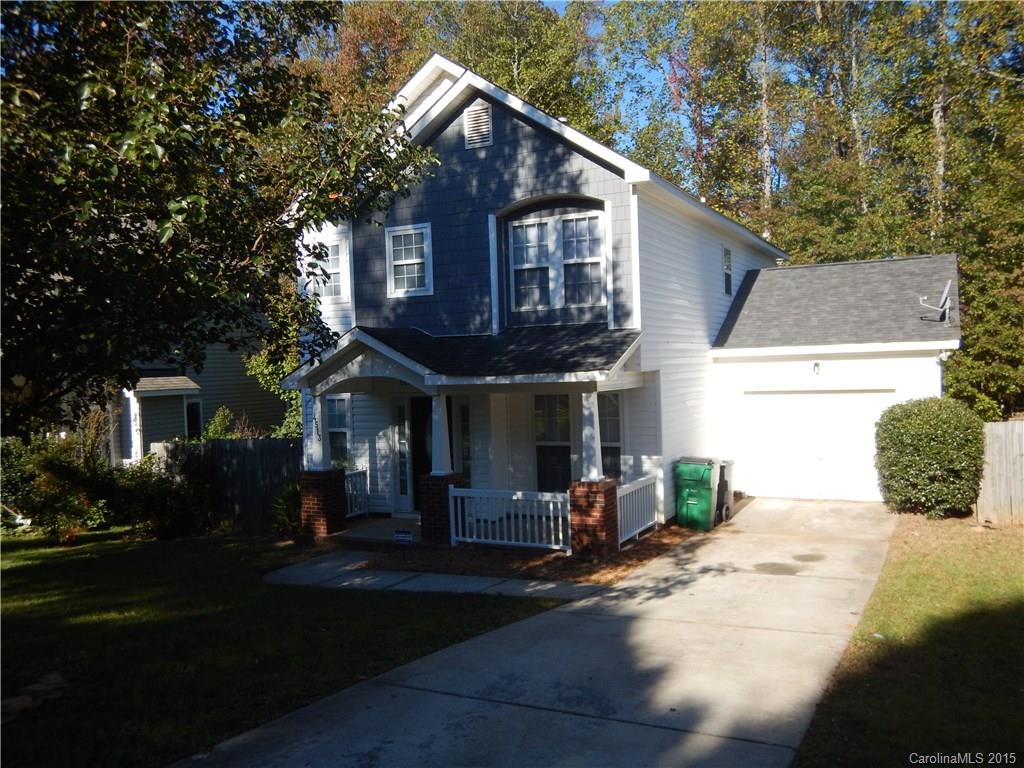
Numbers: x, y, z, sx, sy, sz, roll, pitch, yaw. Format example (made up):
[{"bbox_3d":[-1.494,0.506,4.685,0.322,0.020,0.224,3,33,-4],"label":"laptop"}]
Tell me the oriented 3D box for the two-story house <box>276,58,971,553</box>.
[{"bbox_3d":[2.912,-1.858,18.340,11.786,8.179,13.843,-1,2,27],"label":"two-story house"}]

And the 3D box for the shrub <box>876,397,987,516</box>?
[{"bbox_3d":[7.015,1.238,14.450,1.680,2.000,1.680,-1,2,27],"label":"shrub"}]

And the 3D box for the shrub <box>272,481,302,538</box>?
[{"bbox_3d":[-3.925,2.227,15.100,0.650,0.950,0.650,-1,2,27],"label":"shrub"}]

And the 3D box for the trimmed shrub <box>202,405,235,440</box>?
[{"bbox_3d":[-6.569,1.533,19.200,1.050,2.100,1.050,-1,2,27],"label":"trimmed shrub"}]

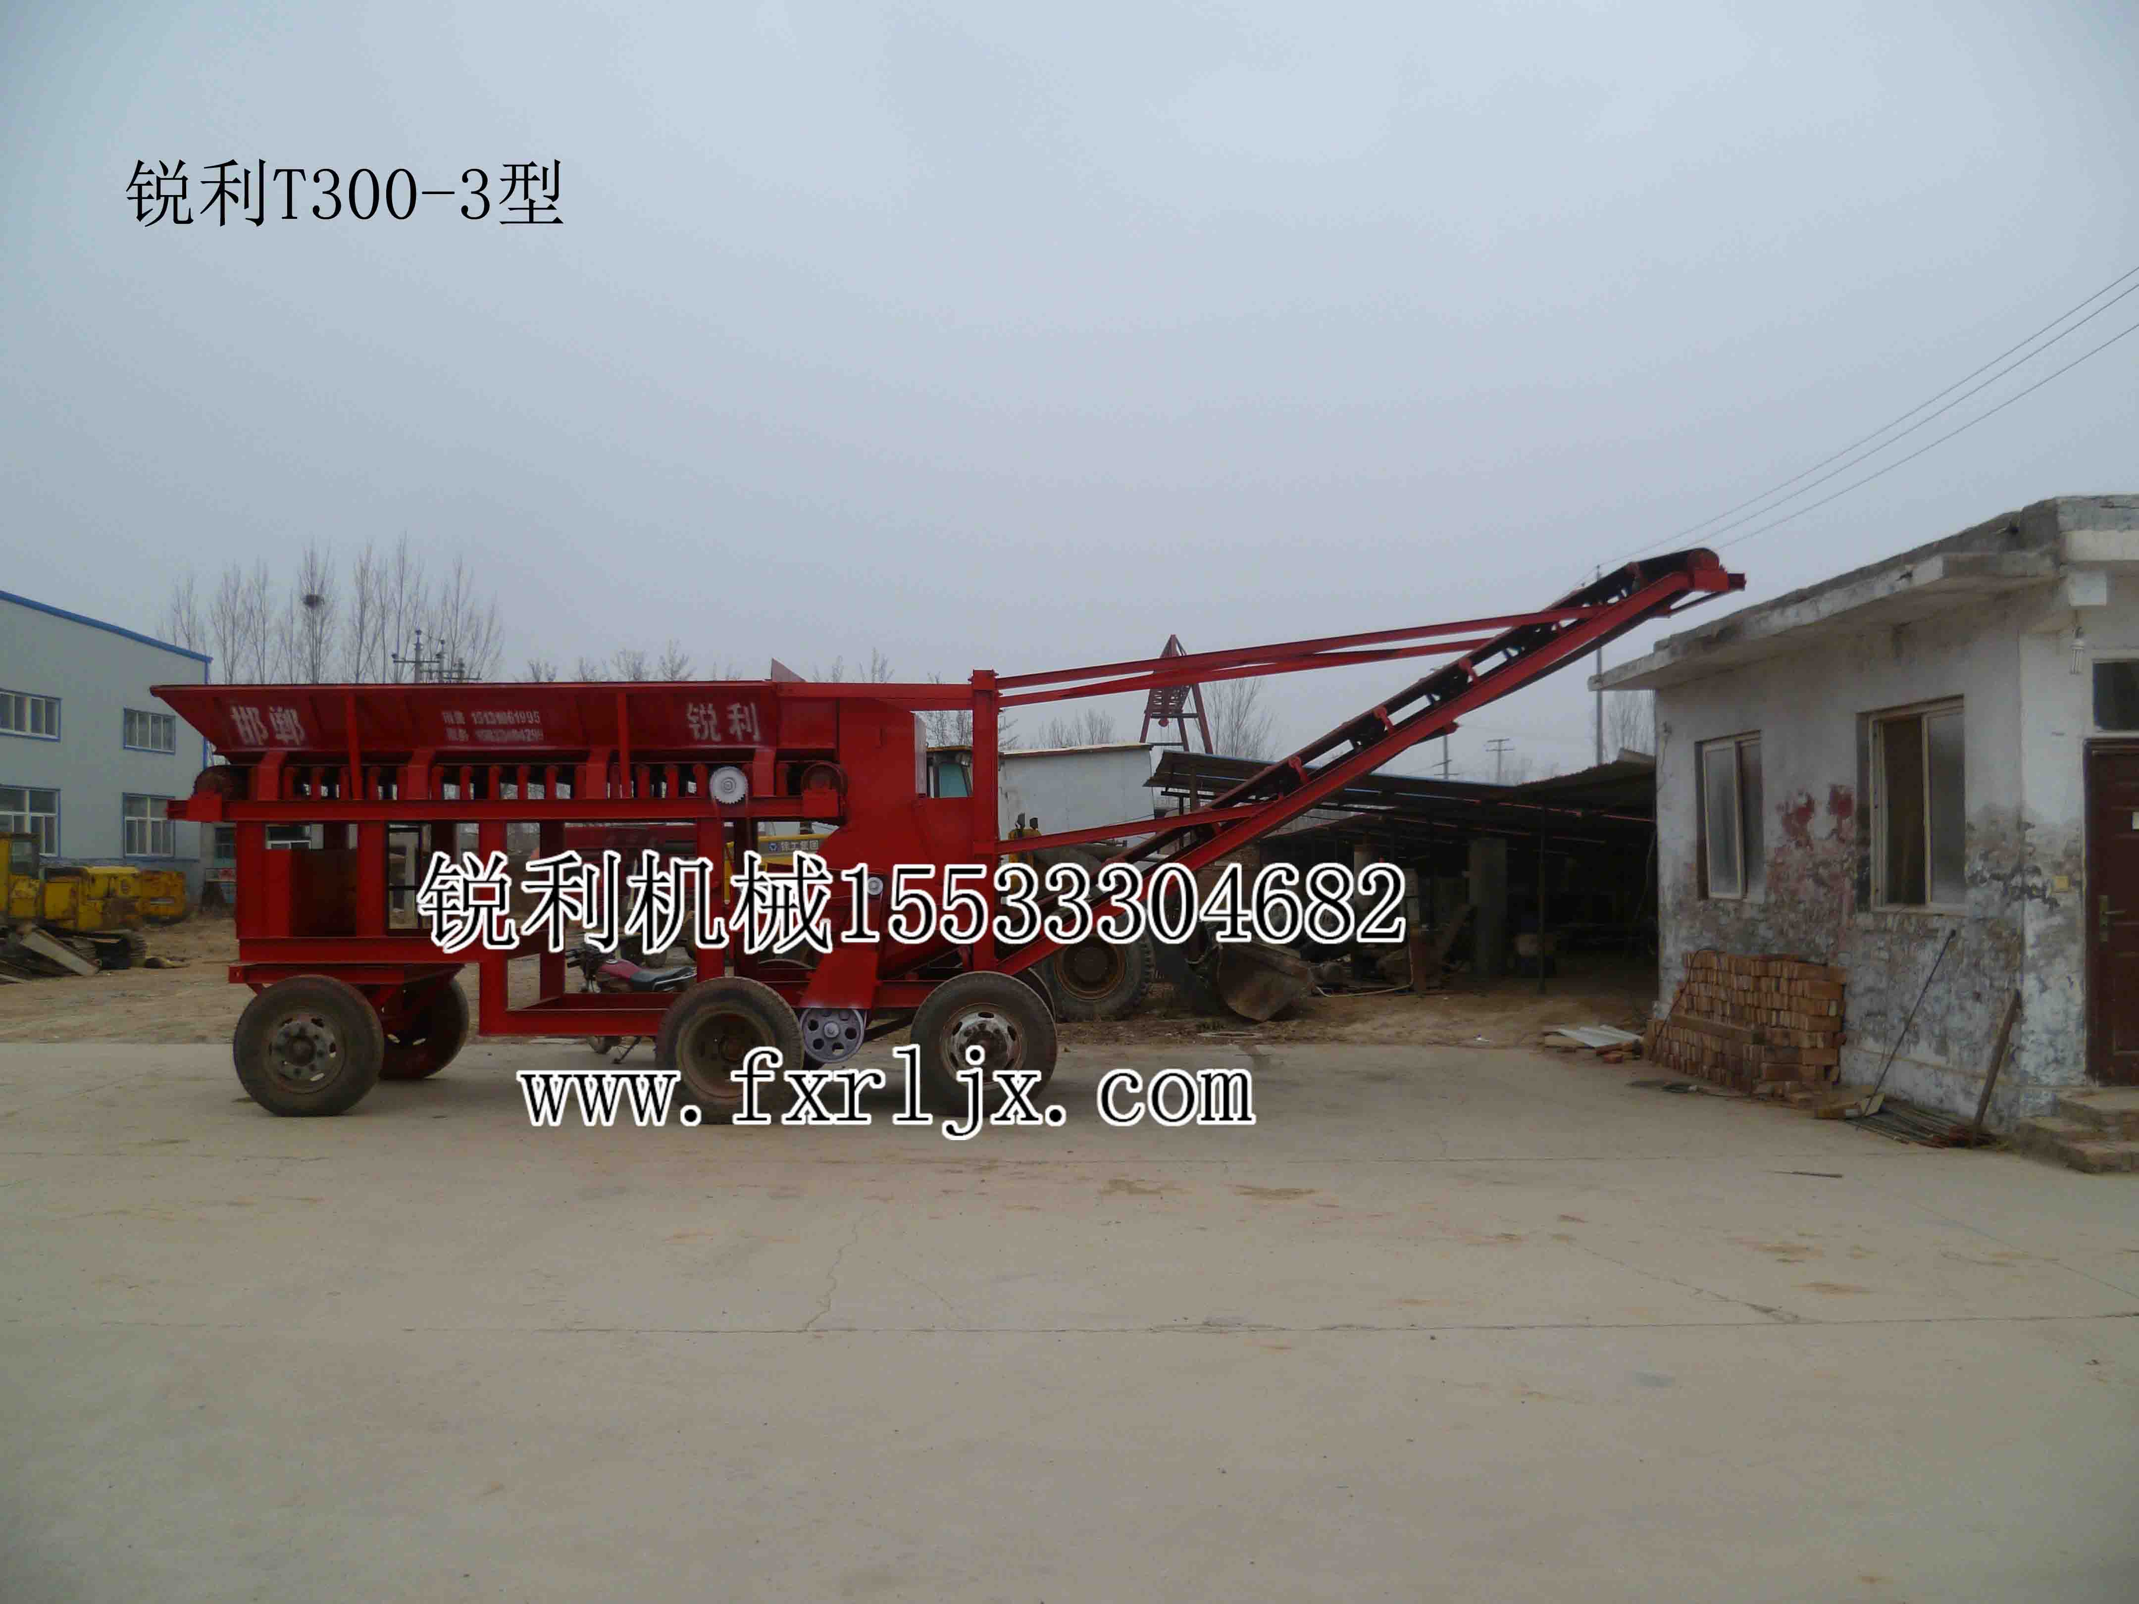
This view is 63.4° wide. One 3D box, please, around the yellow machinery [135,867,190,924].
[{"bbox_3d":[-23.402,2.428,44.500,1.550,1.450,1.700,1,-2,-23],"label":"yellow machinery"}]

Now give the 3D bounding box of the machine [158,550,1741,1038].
[{"bbox_3d":[-0.700,0.190,12.750,11.000,3.970,2.600,0,-2,-1],"label":"machine"}]

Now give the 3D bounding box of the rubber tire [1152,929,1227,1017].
[{"bbox_3d":[1.340,1.870,19.400,1.050,1.150,0.500,0,-2,7],"label":"rubber tire"}]

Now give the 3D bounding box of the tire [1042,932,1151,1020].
[{"bbox_3d":[0.240,1.800,19.200,1.280,1.280,0.430,0,-2,7],"label":"tire"}]

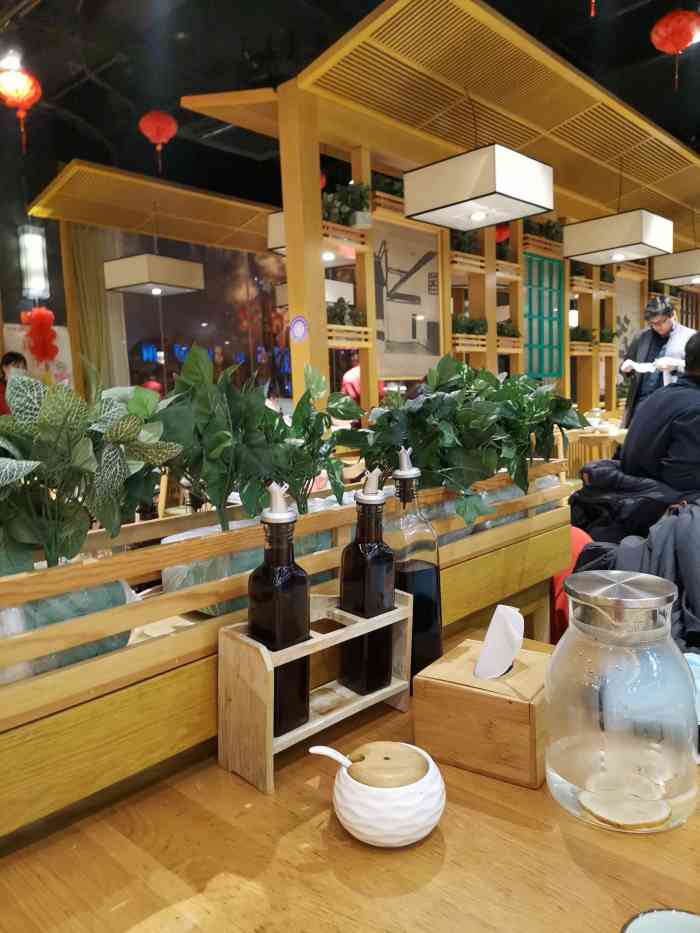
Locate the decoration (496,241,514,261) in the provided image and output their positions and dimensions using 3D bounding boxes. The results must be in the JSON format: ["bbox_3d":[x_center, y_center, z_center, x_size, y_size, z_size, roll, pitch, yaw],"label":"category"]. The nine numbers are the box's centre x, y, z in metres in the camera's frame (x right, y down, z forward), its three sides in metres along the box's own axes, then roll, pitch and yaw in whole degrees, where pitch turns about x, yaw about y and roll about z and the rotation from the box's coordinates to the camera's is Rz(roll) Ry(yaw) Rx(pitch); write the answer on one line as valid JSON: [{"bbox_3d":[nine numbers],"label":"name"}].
[{"bbox_3d":[1.331,-1.920,6.337,0.180,0.185,0.330,4,9,43],"label":"decoration"}]

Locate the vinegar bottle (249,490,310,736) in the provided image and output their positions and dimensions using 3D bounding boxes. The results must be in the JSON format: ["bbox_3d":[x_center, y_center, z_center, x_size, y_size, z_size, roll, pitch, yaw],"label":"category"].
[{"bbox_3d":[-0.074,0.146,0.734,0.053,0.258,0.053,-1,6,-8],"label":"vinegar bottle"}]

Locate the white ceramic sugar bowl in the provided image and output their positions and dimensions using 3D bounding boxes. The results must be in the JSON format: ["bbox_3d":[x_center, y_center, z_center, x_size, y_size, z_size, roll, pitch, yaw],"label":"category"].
[{"bbox_3d":[0.030,0.286,0.621,0.109,0.065,0.099,-1,6,11],"label":"white ceramic sugar bowl"}]

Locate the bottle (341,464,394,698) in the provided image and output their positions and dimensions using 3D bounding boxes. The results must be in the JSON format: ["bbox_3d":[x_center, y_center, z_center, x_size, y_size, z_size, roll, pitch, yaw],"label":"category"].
[{"bbox_3d":[0.022,0.130,0.810,0.049,0.253,0.049,6,10,43],"label":"bottle"}]

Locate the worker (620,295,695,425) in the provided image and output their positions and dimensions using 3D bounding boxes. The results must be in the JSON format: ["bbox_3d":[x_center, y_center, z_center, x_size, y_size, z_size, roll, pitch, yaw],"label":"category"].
[{"bbox_3d":[2.101,-0.247,4.731,0.520,1.680,0.420,1,7,31],"label":"worker"}]

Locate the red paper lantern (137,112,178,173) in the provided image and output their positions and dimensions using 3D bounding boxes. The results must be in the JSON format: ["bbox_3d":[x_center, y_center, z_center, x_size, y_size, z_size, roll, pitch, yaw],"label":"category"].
[{"bbox_3d":[-1.589,-2.681,5.800,0.310,0.500,0.310,-2,6,0],"label":"red paper lantern"}]

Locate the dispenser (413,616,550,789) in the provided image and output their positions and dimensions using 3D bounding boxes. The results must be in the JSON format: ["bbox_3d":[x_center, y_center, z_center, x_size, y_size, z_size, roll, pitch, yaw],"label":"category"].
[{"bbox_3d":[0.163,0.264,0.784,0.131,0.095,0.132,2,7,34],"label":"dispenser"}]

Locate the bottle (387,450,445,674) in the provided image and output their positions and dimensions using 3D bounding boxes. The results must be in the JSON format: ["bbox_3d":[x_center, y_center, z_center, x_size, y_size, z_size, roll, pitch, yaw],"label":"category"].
[{"bbox_3d":[0.079,0.136,0.942,0.066,0.326,0.066,-6,7,-36],"label":"bottle"}]

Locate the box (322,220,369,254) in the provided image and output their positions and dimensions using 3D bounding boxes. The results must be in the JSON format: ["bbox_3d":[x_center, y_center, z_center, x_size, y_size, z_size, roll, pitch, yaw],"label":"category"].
[{"bbox_3d":[-0.097,-1.565,4.833,0.180,0.166,0.410,4,9,43],"label":"box"}]

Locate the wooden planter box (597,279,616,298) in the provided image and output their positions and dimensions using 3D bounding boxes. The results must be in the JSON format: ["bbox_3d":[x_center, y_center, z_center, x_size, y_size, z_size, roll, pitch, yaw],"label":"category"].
[{"bbox_3d":[2.821,-2.015,7.925,0.180,0.160,0.400,4,9,43],"label":"wooden planter box"}]

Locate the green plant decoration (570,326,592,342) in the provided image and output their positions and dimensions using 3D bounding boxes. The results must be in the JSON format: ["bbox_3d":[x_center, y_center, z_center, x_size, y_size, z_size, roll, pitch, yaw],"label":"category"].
[{"bbox_3d":[1.718,-0.965,5.200,0.150,0.150,0.290,3,8,44],"label":"green plant decoration"}]

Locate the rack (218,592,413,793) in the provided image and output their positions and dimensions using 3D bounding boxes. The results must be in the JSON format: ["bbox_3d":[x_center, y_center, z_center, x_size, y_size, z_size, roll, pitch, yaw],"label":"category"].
[{"bbox_3d":[-0.034,0.234,0.781,0.084,0.143,0.217,5,8,43],"label":"rack"}]

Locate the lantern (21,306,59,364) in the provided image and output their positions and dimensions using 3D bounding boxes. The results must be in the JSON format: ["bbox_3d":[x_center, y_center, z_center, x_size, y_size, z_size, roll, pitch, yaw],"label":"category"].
[{"bbox_3d":[-2.392,-1.009,5.400,0.270,0.430,0.270,-2,6,0],"label":"lantern"}]

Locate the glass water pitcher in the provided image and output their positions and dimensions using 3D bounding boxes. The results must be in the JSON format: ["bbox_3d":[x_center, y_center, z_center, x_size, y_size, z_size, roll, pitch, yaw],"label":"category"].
[{"bbox_3d":[0.252,0.214,0.650,0.143,0.214,0.143,1,6,27],"label":"glass water pitcher"}]

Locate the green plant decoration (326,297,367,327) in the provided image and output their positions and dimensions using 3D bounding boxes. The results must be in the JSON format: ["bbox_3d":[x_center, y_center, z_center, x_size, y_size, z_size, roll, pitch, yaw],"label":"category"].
[{"bbox_3d":[-0.077,-1.053,4.889,0.180,0.230,0.390,4,9,43],"label":"green plant decoration"}]

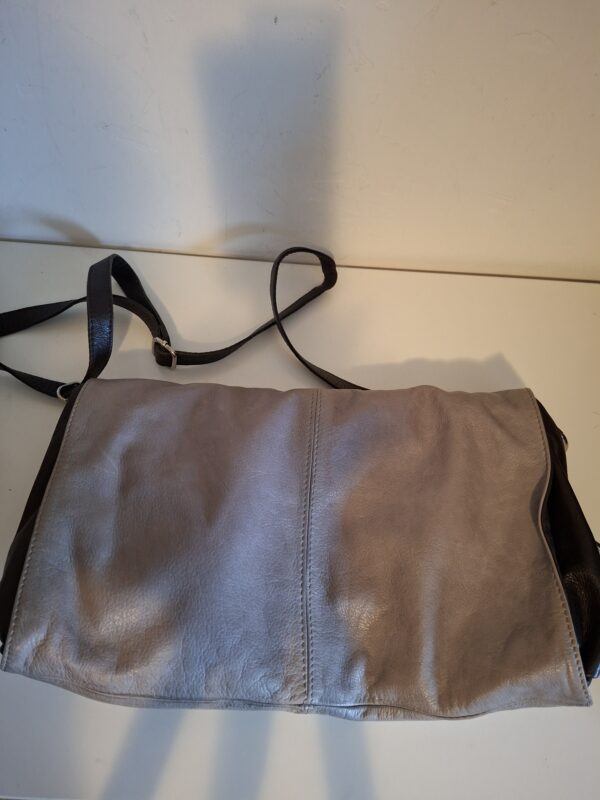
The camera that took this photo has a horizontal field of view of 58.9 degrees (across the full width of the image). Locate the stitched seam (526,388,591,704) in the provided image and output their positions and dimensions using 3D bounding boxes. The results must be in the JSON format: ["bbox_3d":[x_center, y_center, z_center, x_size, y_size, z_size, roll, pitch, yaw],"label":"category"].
[{"bbox_3d":[0.173,0.085,0.368,0.021,0.018,0.217,1,60,4],"label":"stitched seam"}]

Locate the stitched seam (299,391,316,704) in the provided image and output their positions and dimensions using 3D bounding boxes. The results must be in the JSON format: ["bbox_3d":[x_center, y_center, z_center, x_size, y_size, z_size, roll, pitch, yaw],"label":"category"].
[{"bbox_3d":[0.008,0.088,0.375,0.011,0.012,0.221,1,60,4],"label":"stitched seam"}]

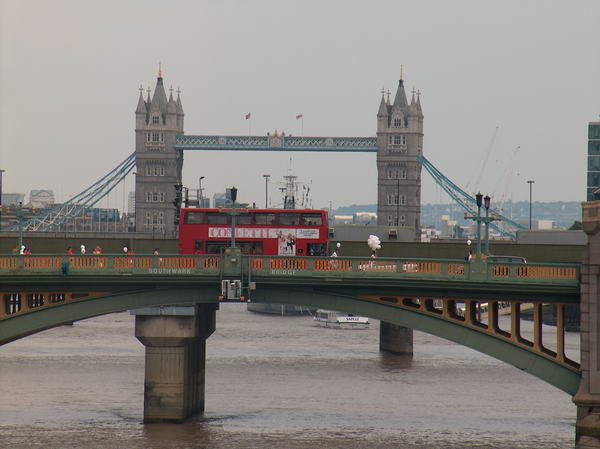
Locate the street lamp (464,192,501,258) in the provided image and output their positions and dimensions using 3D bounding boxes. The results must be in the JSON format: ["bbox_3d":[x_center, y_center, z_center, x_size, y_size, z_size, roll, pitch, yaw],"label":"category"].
[{"bbox_3d":[11.718,0.052,333.000,2.100,4.250,0.470,0,0,4],"label":"street lamp"}]

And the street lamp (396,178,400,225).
[{"bbox_3d":[15.032,-2.289,785.000,0.650,9.000,0.500,0,0,4],"label":"street lamp"}]

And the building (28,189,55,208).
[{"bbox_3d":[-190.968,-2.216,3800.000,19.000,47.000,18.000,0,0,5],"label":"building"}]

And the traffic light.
[{"bbox_3d":[-12.333,-2.013,523.000,0.750,4.000,0.700,0,0,4],"label":"traffic light"}]

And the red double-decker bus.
[{"bbox_3d":[-3.094,1.144,346.000,9.950,4.300,2.520,0,0,4],"label":"red double-decker bus"}]

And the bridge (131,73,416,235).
[{"bbox_3d":[-6.887,-19.484,1728.000,95.000,68.000,21.000,0,0,6],"label":"bridge"}]

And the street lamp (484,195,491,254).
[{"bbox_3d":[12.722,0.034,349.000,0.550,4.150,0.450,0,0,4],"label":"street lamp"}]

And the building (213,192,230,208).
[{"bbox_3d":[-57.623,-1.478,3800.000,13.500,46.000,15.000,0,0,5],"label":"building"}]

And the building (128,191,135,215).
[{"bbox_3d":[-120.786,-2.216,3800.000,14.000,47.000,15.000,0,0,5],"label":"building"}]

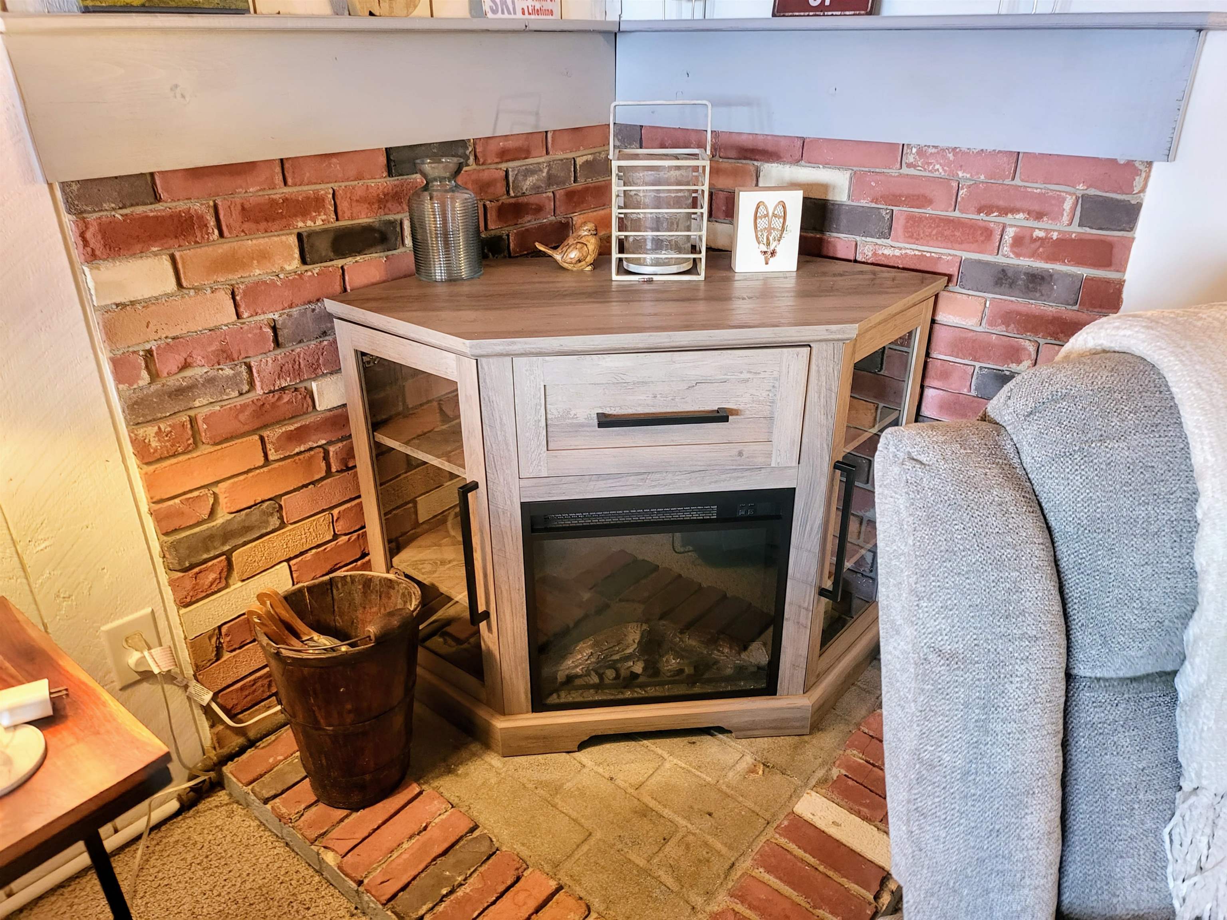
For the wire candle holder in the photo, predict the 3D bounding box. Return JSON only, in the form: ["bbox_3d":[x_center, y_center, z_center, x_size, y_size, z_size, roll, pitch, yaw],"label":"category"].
[{"bbox_3d":[0.084,-0.490,1.537,0.177,0.291,0.172,1,26,3],"label":"wire candle holder"}]

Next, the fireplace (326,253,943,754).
[{"bbox_3d":[0.057,0.062,1.654,1.086,0.805,0.519,-3,26,-5],"label":"fireplace"}]

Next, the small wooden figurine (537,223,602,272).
[{"bbox_3d":[-0.085,-0.402,1.595,0.122,0.085,0.056,2,26,4],"label":"small wooden figurine"}]

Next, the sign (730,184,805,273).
[{"bbox_3d":[0.280,-0.420,1.557,0.113,0.144,0.041,-2,26,-2],"label":"sign"}]

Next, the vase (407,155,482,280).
[{"bbox_3d":[-0.304,-0.435,1.534,0.121,0.201,0.121,-3,26,-5],"label":"vase"}]

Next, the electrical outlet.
[{"bbox_3d":[-0.746,0.296,1.329,0.010,0.117,0.072,19,32,35],"label":"electrical outlet"}]

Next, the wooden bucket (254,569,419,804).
[{"bbox_3d":[-0.450,0.409,1.473,0.260,0.345,0.260,-3,26,-5],"label":"wooden bucket"}]

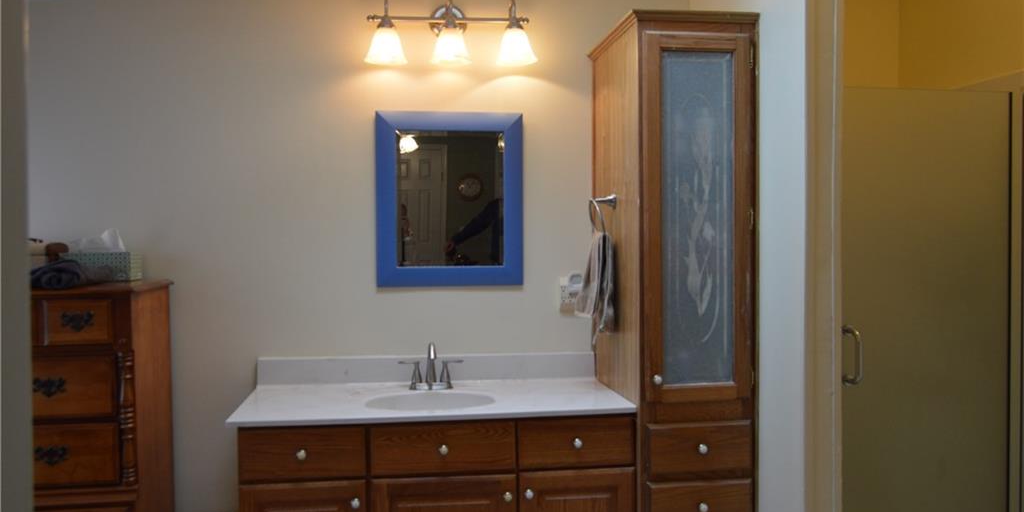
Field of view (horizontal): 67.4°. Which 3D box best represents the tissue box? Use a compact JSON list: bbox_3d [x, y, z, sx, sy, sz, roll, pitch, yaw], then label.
[{"bbox_3d":[-1.391,0.037,2.602,0.224,0.098,0.122,0,1,-8],"label":"tissue box"}]

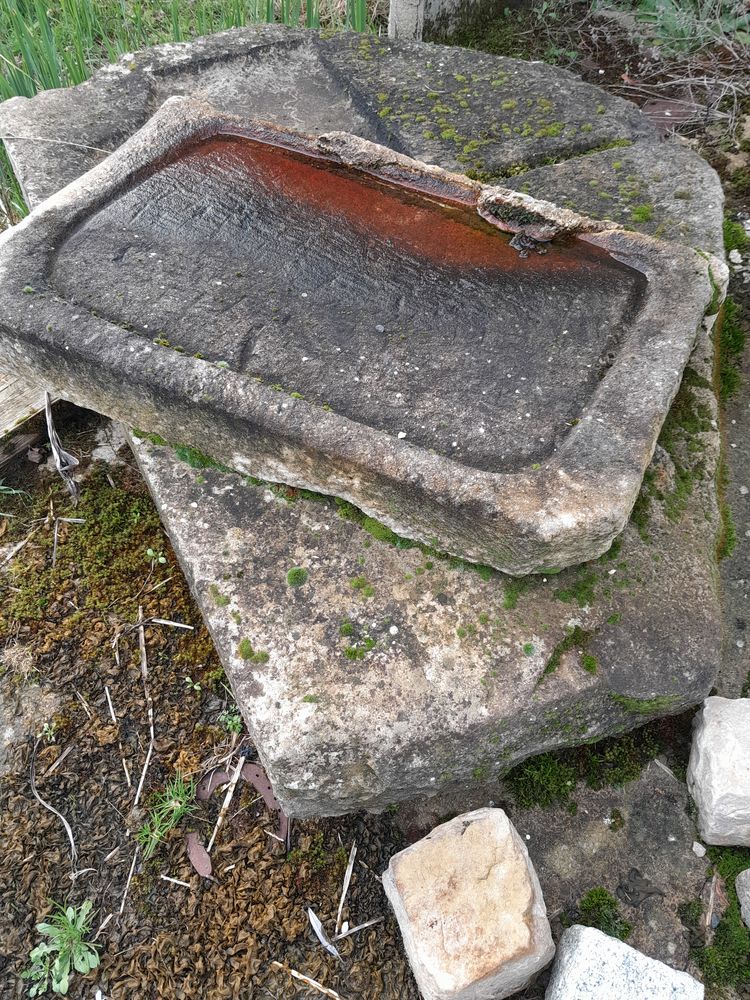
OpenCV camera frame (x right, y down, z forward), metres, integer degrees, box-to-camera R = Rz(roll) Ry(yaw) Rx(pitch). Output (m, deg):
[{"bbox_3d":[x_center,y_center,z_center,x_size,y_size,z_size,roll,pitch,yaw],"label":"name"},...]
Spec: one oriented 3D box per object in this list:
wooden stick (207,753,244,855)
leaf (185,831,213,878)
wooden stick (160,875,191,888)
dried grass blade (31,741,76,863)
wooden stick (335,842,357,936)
[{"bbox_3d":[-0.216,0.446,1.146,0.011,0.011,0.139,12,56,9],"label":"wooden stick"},{"bbox_3d":[-0.251,0.503,1.107,0.022,0.010,0.067,-28,60,-18],"label":"leaf"},{"bbox_3d":[-0.279,0.532,1.089,0.045,0.006,0.005,14,56,10],"label":"wooden stick"},{"bbox_3d":[-0.474,0.442,1.136,0.032,0.012,0.213,-25,53,-19],"label":"dried grass blade"},{"bbox_3d":[-0.039,0.538,1.082,0.006,0.010,0.121,10,56,7],"label":"wooden stick"}]

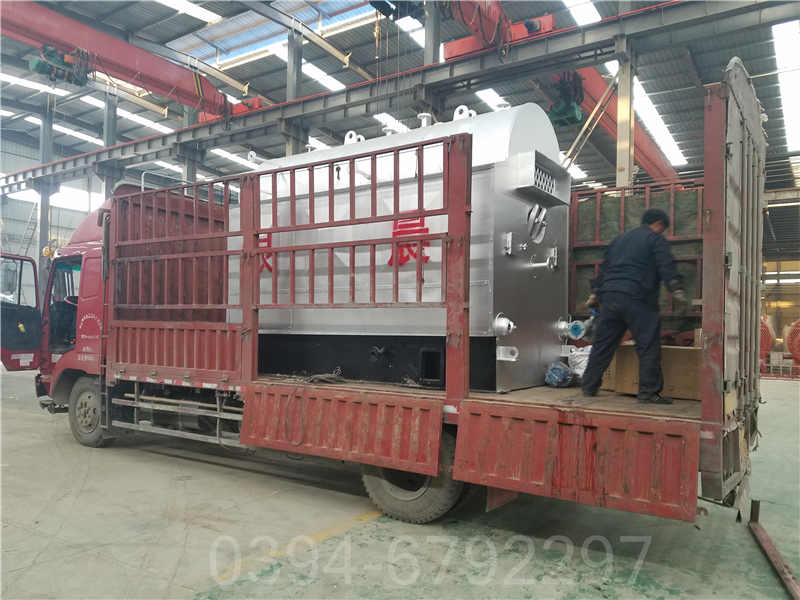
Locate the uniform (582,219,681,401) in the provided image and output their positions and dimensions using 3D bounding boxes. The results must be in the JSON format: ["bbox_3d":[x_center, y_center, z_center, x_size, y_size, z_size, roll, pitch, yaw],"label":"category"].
[{"bbox_3d":[1.857,0.100,4.820,0.470,1.400,0.670,2,-3,-38],"label":"uniform"}]

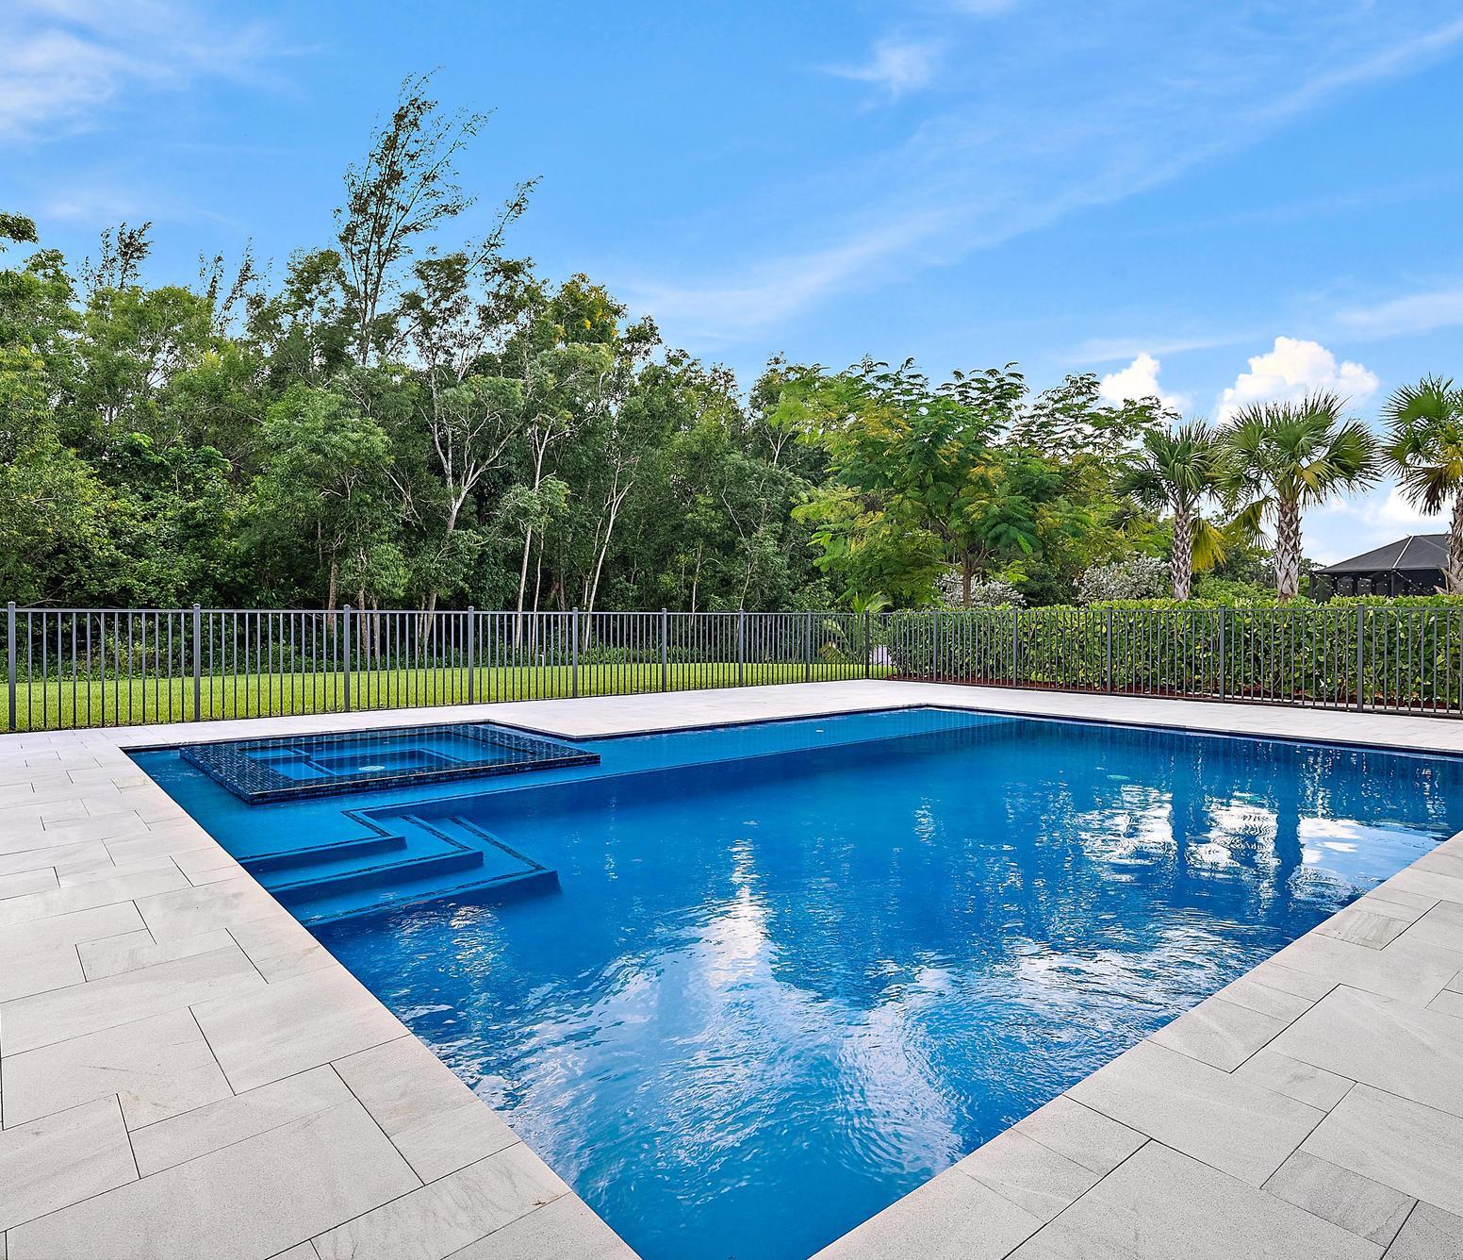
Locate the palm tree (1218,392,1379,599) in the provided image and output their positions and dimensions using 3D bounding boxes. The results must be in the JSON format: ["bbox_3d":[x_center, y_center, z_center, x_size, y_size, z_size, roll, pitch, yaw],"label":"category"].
[{"bbox_3d":[9.870,-1.600,15.700,2.450,5.100,2.450,0,1,32],"label":"palm tree"}]

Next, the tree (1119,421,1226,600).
[{"bbox_3d":[8.550,-1.550,17.000,2.150,4.900,2.150,0,1,27],"label":"tree"}]

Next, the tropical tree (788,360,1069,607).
[{"bbox_3d":[4.130,-2.300,18.700,5.800,6.400,5.500,0,1,12],"label":"tropical tree"}]

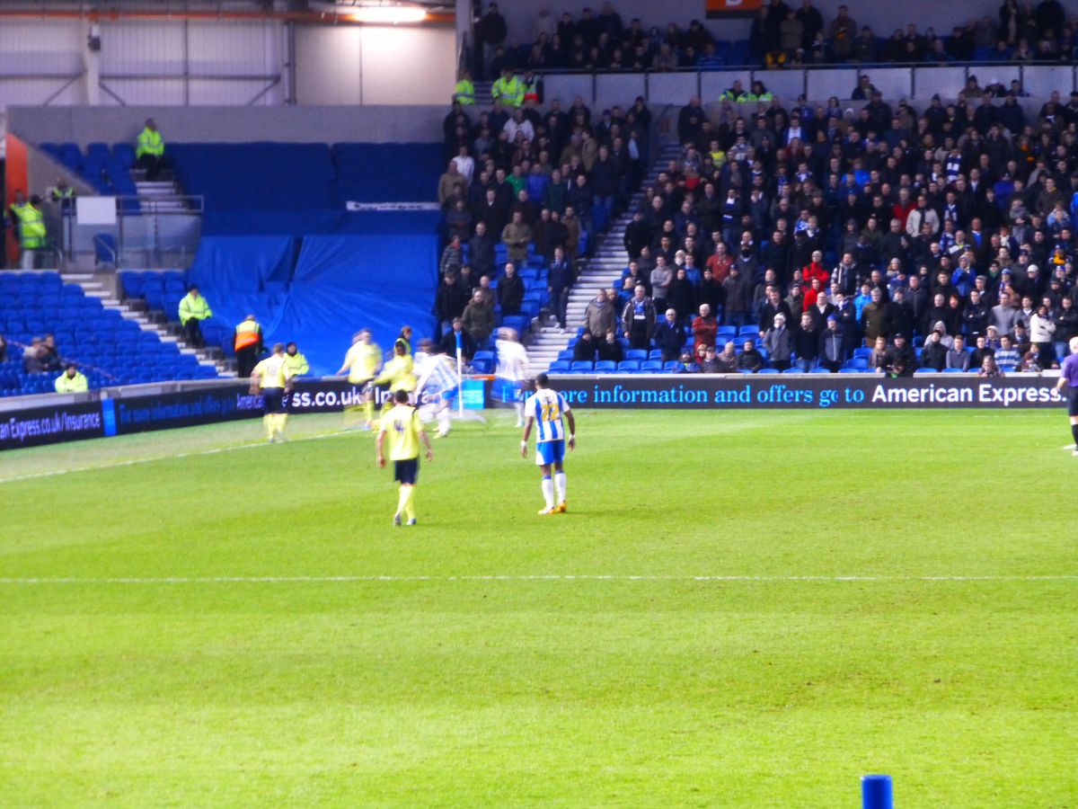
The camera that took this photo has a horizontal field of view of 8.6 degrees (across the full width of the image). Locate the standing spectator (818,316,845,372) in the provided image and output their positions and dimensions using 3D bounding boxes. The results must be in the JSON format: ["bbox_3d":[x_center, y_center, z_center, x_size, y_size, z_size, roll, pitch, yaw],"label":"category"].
[{"bbox_3d":[5.692,-0.848,139.779,0.530,1.760,0.350,0,2,9],"label":"standing spectator"}]

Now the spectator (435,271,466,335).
[{"bbox_3d":[-1.756,-1.760,142.827,0.600,1.760,0.400,0,2,7],"label":"spectator"}]

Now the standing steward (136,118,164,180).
[{"bbox_3d":[-7.912,-5.196,146.520,0.580,1.280,0.700,-1,2,-21],"label":"standing steward"}]

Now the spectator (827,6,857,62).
[{"bbox_3d":[6.617,-7.803,157.000,0.570,1.750,0.420,0,2,12],"label":"spectator"}]

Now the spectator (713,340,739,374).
[{"bbox_3d":[3.617,-0.598,138.920,0.540,1.250,0.750,1,2,16],"label":"spectator"}]

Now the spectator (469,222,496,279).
[{"bbox_3d":[-1.136,-2.821,145.627,0.540,1.740,0.360,0,2,3],"label":"spectator"}]

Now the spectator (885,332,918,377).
[{"bbox_3d":[6.893,-0.700,136.800,0.560,1.320,0.720,0,2,18],"label":"spectator"}]

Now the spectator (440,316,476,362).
[{"bbox_3d":[-1.685,-1.101,143.267,0.580,1.240,0.760,0,2,9],"label":"spectator"}]

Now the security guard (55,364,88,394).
[{"bbox_3d":[-8.373,-0.090,128.901,0.580,1.280,0.720,-1,2,-6],"label":"security guard"}]

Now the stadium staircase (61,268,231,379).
[{"bbox_3d":[-7.900,-1.472,142.288,1.250,2.257,6.906,-2,2,-32],"label":"stadium staircase"}]

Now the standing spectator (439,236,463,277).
[{"bbox_3d":[-1.812,-2.824,147.300,0.520,1.270,0.700,-1,2,-3],"label":"standing spectator"}]

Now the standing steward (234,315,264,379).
[{"bbox_3d":[-5.598,-0.851,139.329,0.560,1.760,0.380,0,2,9],"label":"standing steward"}]

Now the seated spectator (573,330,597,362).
[{"bbox_3d":[0.889,-0.855,141.814,0.500,1.220,0.780,0,2,9],"label":"seated spectator"}]

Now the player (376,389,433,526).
[{"bbox_3d":[-1.716,0.671,91.900,0.680,1.720,0.480,0,2,5],"label":"player"}]

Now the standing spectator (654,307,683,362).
[{"bbox_3d":[2.526,-1.036,140.026,0.560,1.670,0.380,0,2,9],"label":"standing spectator"}]

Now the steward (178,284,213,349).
[{"bbox_3d":[-6.556,-1.649,136.920,0.620,1.250,0.700,-1,2,-27],"label":"steward"}]

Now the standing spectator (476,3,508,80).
[{"bbox_3d":[-0.991,-7.996,159.029,0.580,1.760,0.420,-1,2,3],"label":"standing spectator"}]

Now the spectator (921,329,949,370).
[{"bbox_3d":[7.666,-0.799,139.683,0.550,1.270,0.750,0,2,14],"label":"spectator"}]

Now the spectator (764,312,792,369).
[{"bbox_3d":[4.606,-0.873,138.400,0.550,1.740,0.400,0,2,19],"label":"spectator"}]

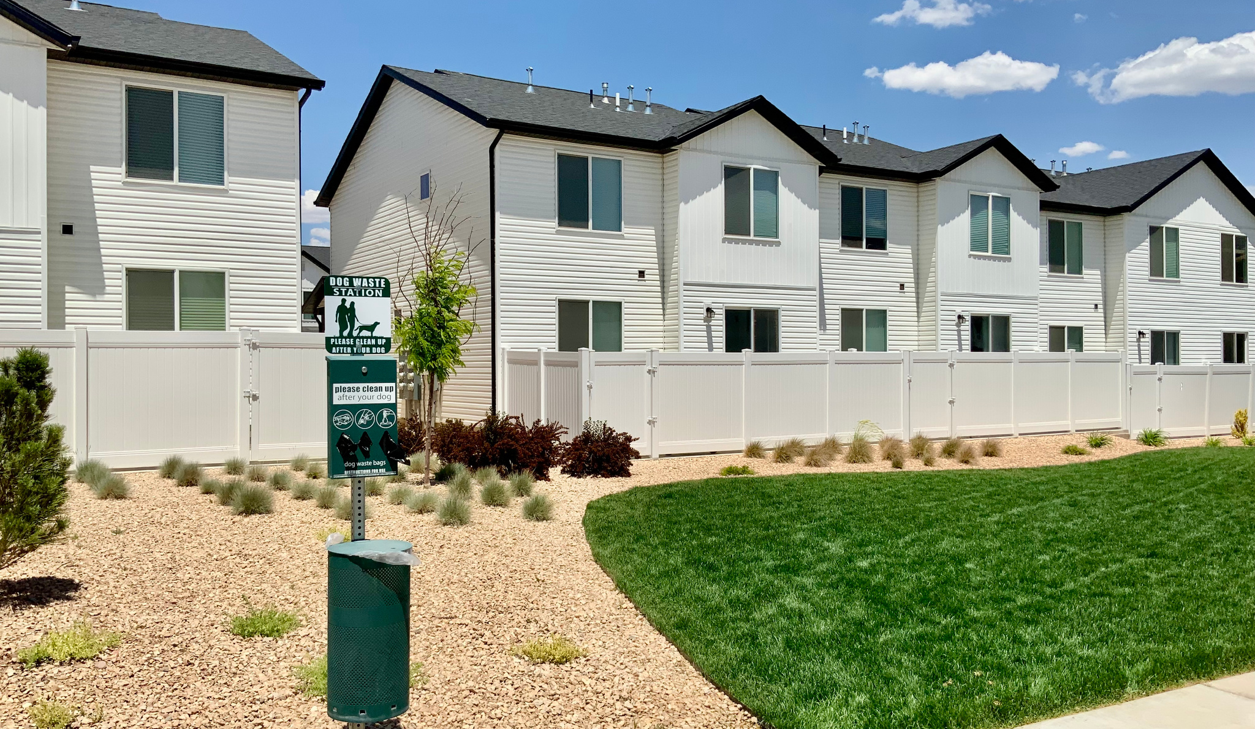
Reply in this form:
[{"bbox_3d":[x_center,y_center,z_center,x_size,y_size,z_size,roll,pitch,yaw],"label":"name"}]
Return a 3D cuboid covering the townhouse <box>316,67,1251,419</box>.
[{"bbox_3d":[6.487,-2.766,31.366,28.350,8.200,11.900,0,0,-32],"label":"townhouse"}]

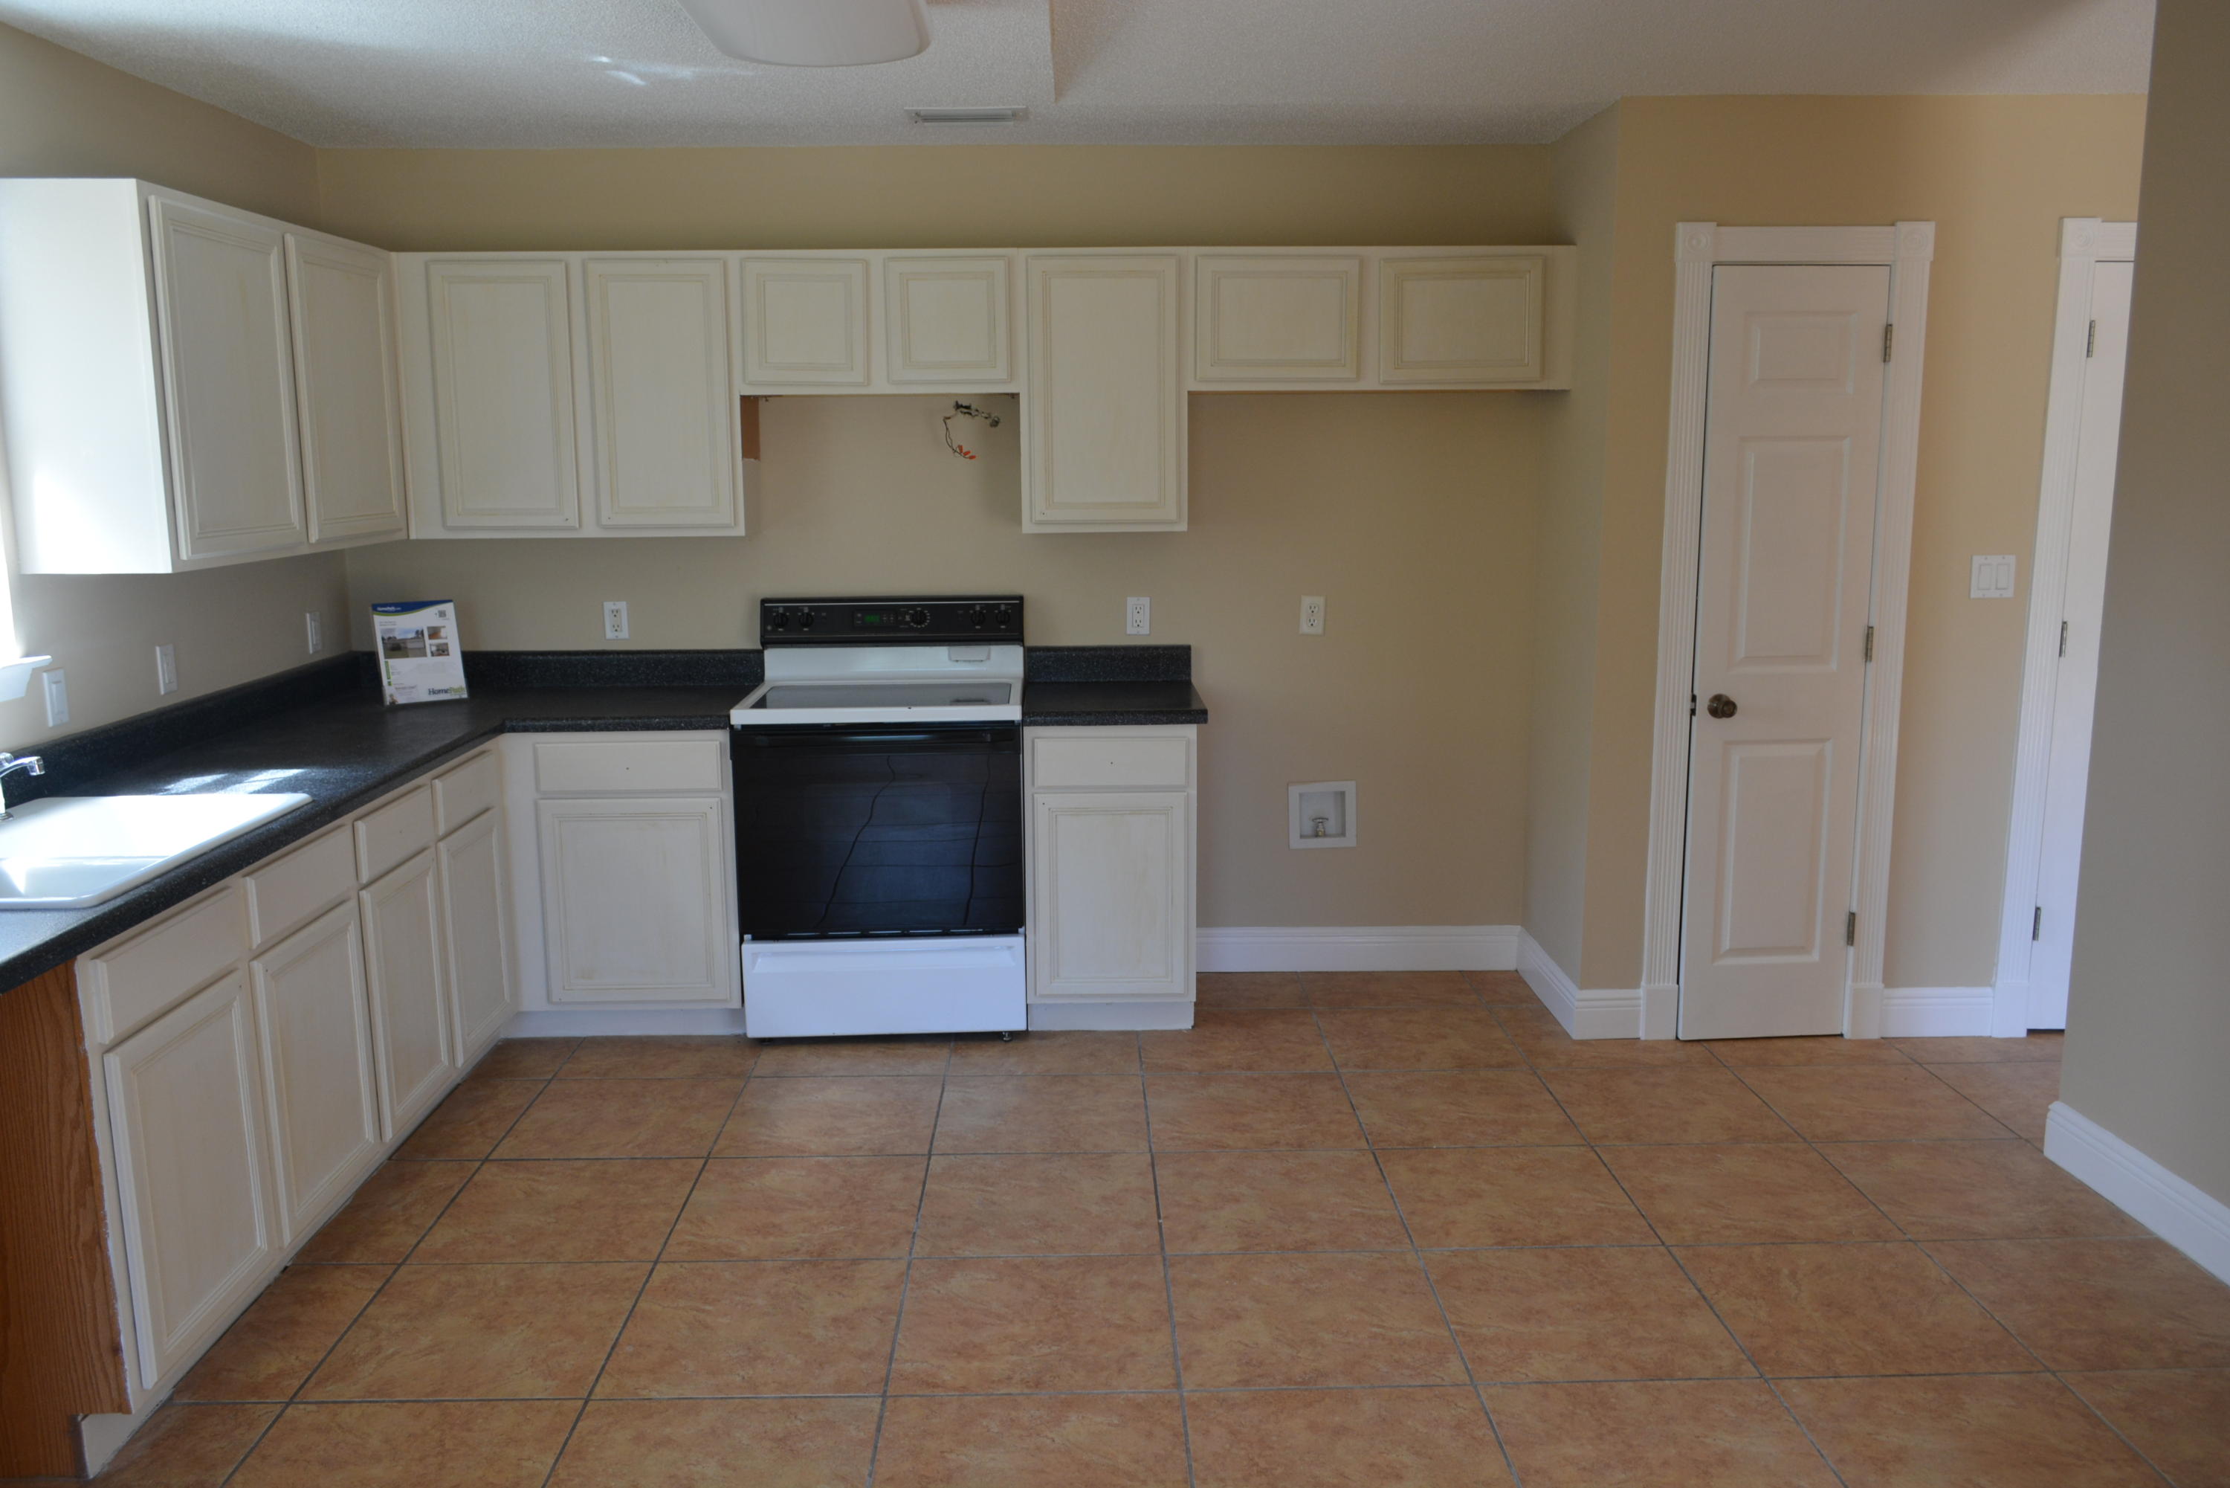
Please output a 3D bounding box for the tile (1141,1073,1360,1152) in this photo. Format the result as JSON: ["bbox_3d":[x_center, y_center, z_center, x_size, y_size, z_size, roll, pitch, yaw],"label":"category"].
[{"bbox_3d":[0.337,0.900,4.090,0.497,0.012,0.497,-1,9,-1],"label":"tile"}]

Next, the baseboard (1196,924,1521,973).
[{"bbox_3d":[0.740,0.640,5.193,1.036,0.137,0.016,-1,9,-1],"label":"baseboard"}]

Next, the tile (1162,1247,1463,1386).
[{"bbox_3d":[0.357,1.056,3.081,0.495,0.010,0.495,-1,9,-1],"label":"tile"}]

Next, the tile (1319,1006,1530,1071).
[{"bbox_3d":[0.832,0.814,4.592,0.500,0.015,0.500,-1,9,-1],"label":"tile"}]

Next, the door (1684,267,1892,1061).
[{"bbox_3d":[1.739,-0.203,4.384,0.453,2.030,0.036,-1,9,-3],"label":"door"}]

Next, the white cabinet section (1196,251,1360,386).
[{"bbox_3d":[0.439,-1.174,4.680,0.447,0.329,0.310,0,10,-1],"label":"white cabinet section"}]

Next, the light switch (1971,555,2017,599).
[{"bbox_3d":[2.301,-0.436,4.379,0.117,0.115,0.012,-1,9,-1],"label":"light switch"}]

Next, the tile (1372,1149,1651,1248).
[{"bbox_3d":[0.850,0.976,3.596,0.500,0.015,0.500,-1,9,-1],"label":"tile"}]

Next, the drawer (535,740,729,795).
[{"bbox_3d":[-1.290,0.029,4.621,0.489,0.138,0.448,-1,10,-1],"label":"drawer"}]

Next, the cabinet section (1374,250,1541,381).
[{"bbox_3d":[0.940,-1.175,4.693,0.445,0.330,0.310,0,10,-1],"label":"cabinet section"}]

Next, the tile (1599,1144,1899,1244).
[{"bbox_3d":[1.352,0.970,3.612,0.497,0.012,0.497,-1,9,-1],"label":"tile"}]

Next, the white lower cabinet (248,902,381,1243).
[{"bbox_3d":[-1.833,0.630,3.270,0.550,0.550,0.440,-1,9,-3],"label":"white lower cabinet"}]

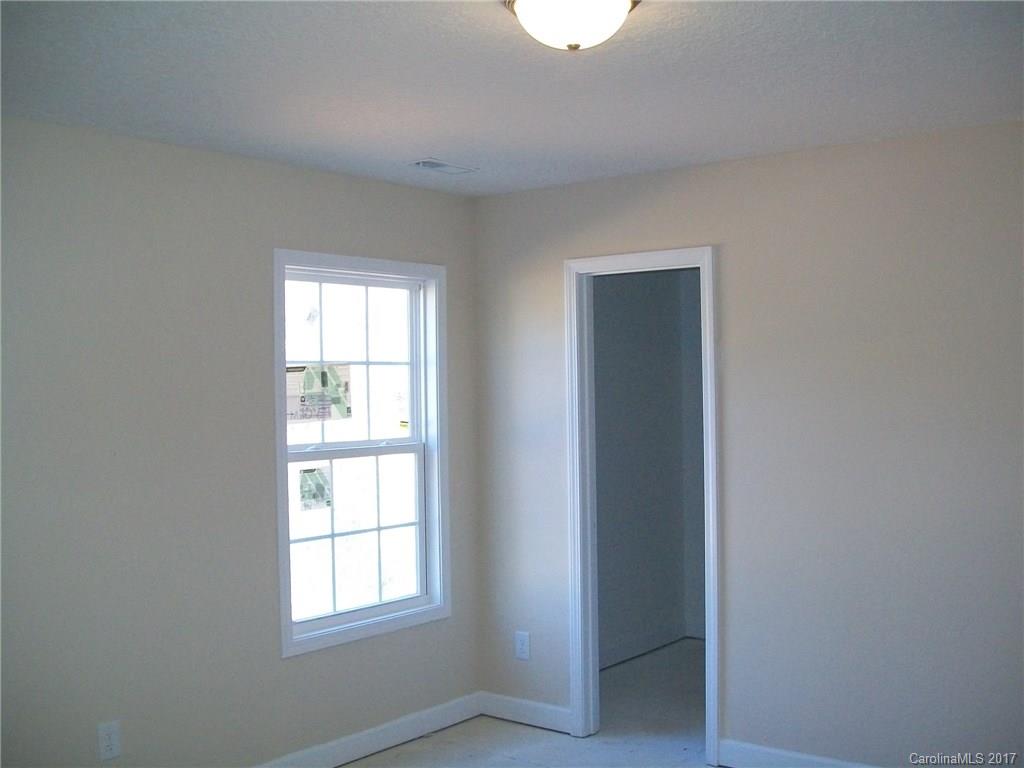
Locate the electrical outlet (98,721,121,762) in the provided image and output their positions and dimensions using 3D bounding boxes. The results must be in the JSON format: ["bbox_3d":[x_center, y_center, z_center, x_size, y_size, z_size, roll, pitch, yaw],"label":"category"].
[{"bbox_3d":[-1.324,1.173,3.504,0.010,0.119,0.074,-1,0,39],"label":"electrical outlet"}]

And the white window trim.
[{"bbox_3d":[-0.641,0.270,4.503,0.120,1.595,0.978,-1,0,39],"label":"white window trim"}]

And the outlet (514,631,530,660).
[{"bbox_3d":[0.048,1.194,4.864,0.074,0.119,0.010,-1,0,39],"label":"outlet"}]

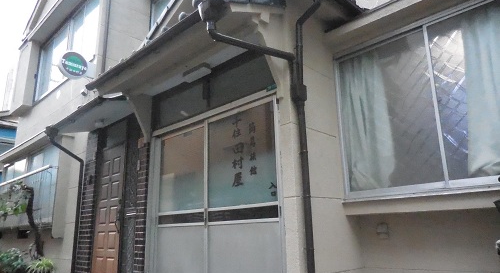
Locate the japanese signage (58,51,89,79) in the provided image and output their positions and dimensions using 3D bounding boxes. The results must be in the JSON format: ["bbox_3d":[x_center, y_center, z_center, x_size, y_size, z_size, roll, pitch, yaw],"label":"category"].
[{"bbox_3d":[-2.781,-1.115,5.712,0.130,0.401,0.401,-15,-19,42],"label":"japanese signage"}]

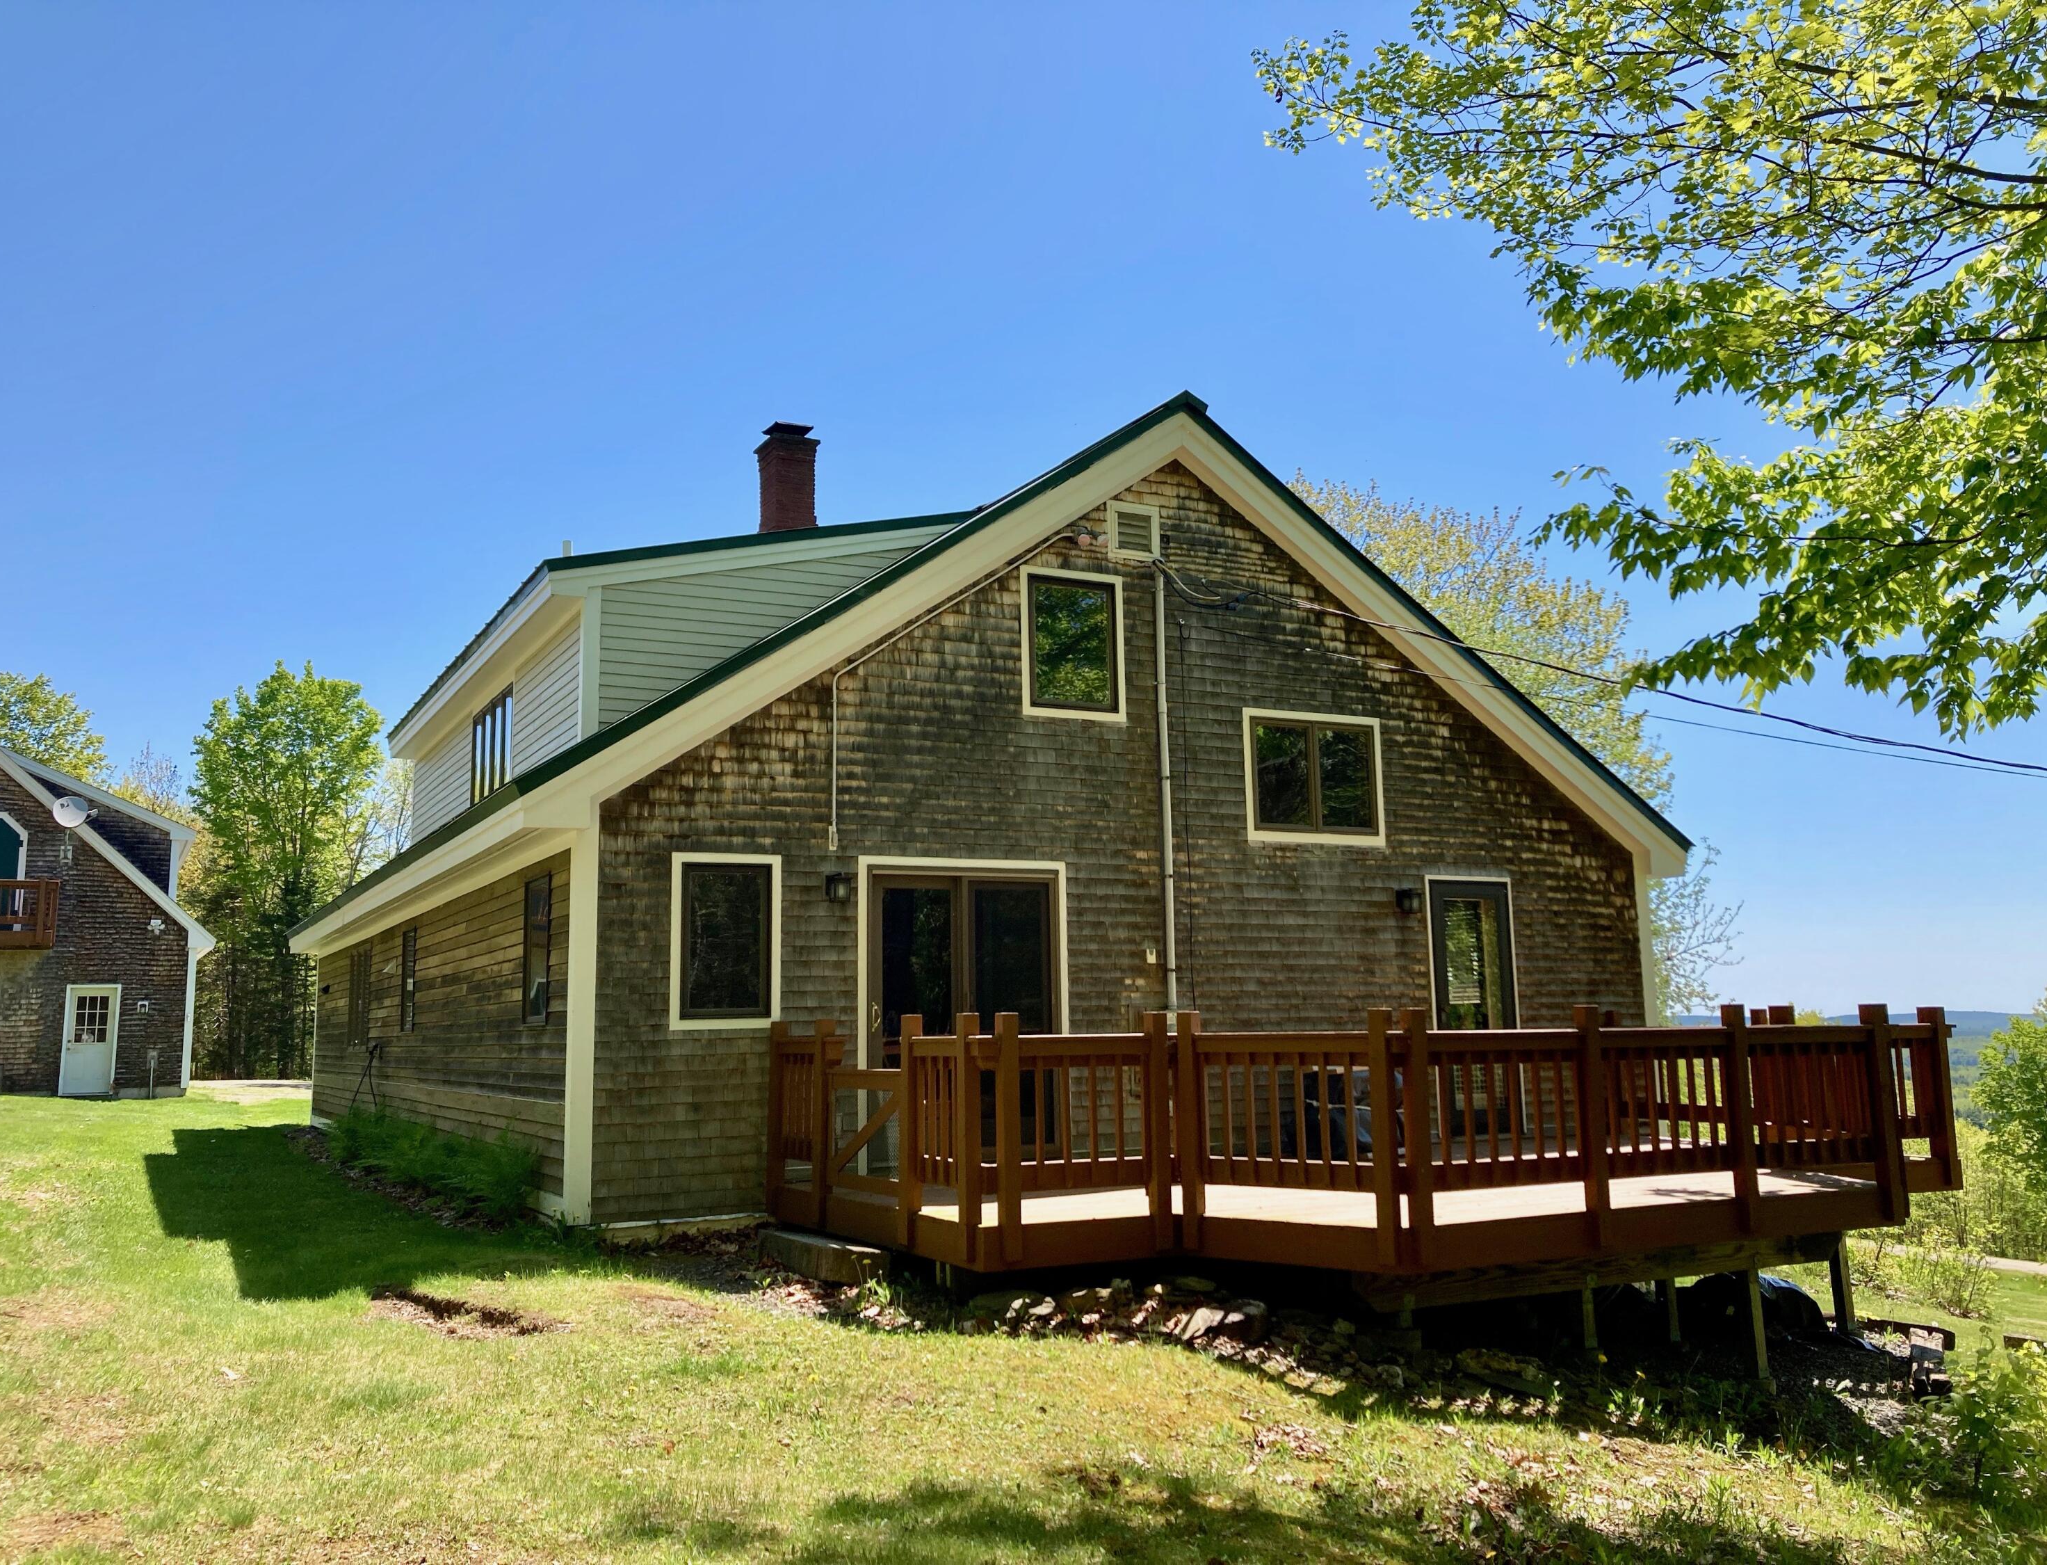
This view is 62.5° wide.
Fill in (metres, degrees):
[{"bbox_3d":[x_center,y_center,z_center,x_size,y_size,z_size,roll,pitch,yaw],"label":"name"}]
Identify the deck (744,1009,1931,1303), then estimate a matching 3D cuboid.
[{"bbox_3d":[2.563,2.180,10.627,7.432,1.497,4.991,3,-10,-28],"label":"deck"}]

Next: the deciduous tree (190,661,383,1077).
[{"bbox_3d":[-20.083,2.327,46.186,6.000,11.550,6.000,3,-10,-28],"label":"deciduous tree"}]

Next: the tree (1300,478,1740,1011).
[{"bbox_3d":[6.755,0.432,25.731,8.000,11.062,8.000,3,-10,-28],"label":"tree"}]

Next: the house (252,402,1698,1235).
[{"bbox_3d":[-2.246,0.825,20.000,10.514,6.836,15.754,3,-10,-28],"label":"house"}]

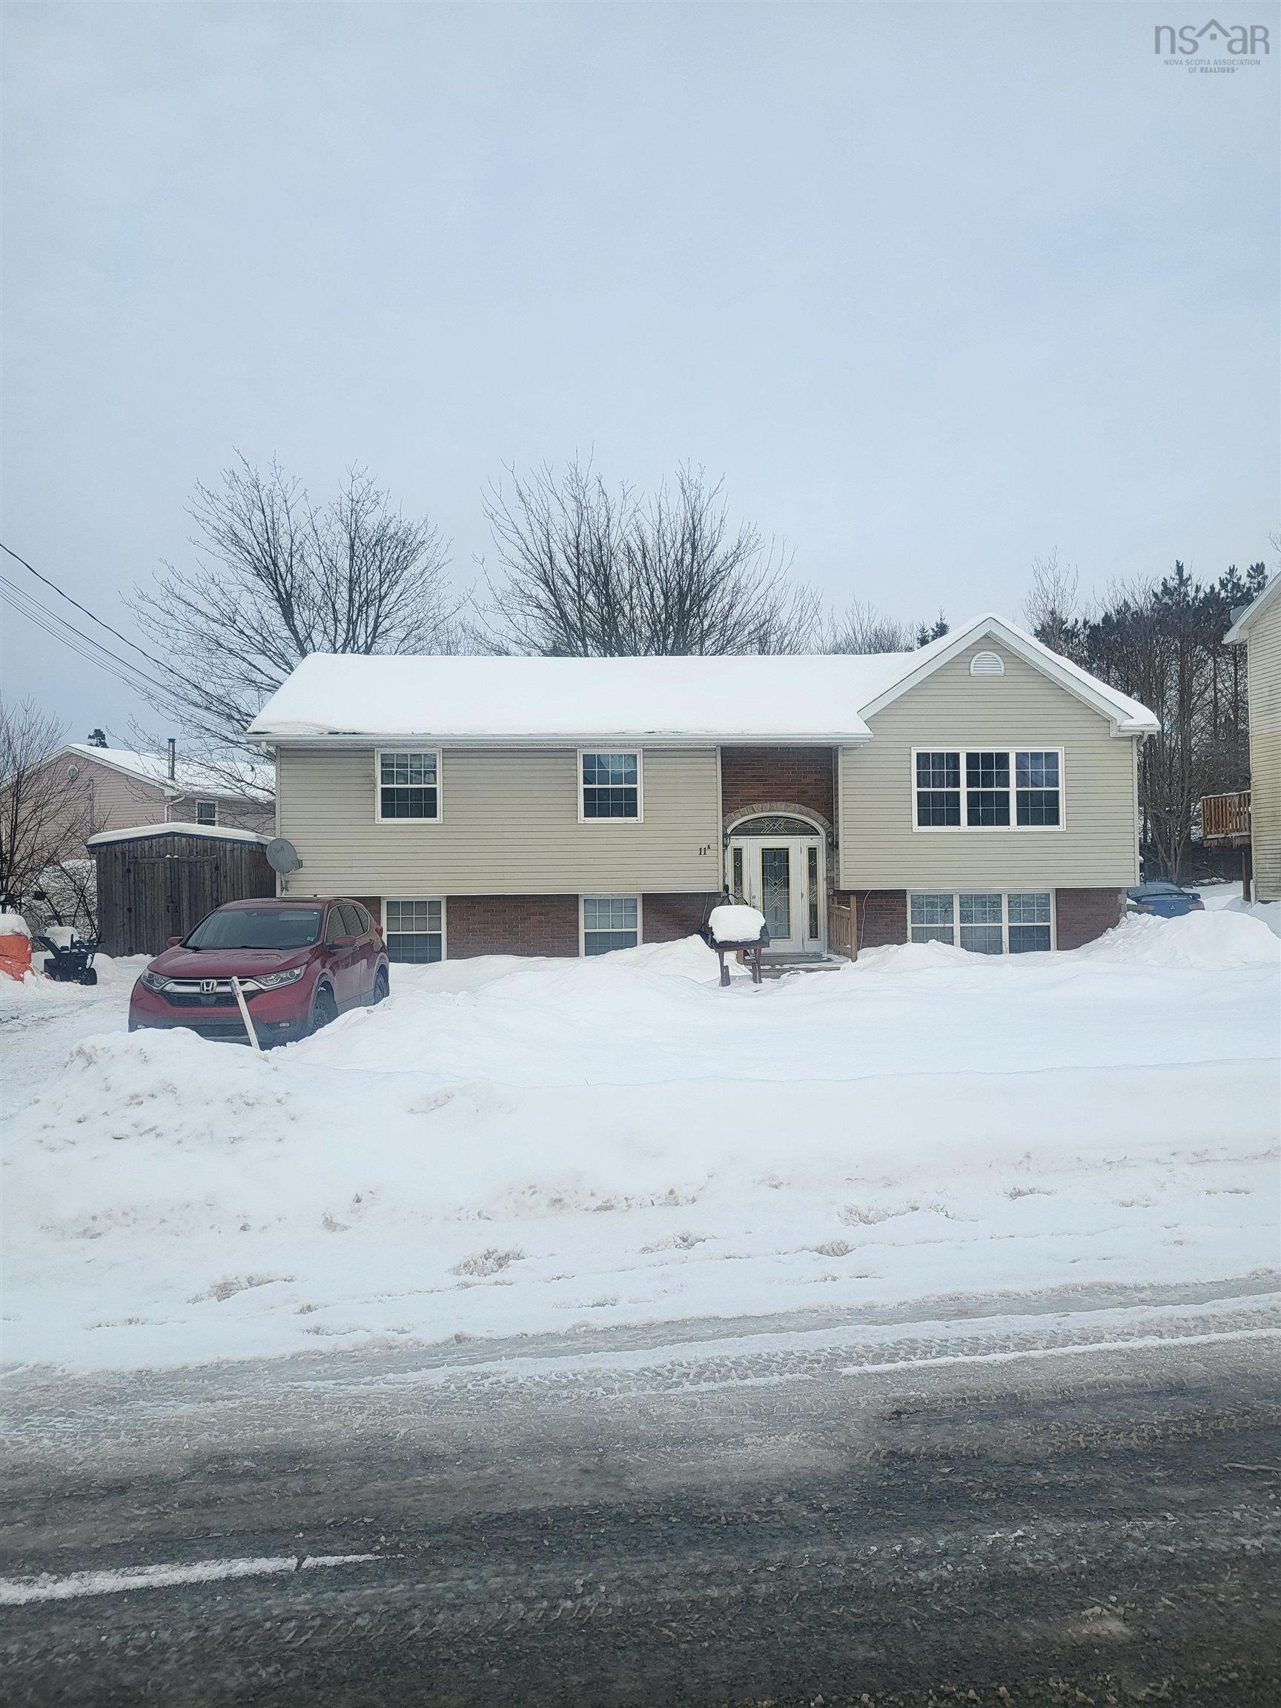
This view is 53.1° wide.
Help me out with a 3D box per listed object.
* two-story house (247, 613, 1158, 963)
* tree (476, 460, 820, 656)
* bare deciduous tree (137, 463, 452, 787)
[{"bbox_3d":[0.952,-0.905,26.193,15.330,6.050,9.700,-1,-1,-4],"label":"two-story house"},{"bbox_3d":[0.286,-4.315,36.324,9.720,13.510,9.230,-1,-1,-4],"label":"tree"},{"bbox_3d":[-9.068,-3.950,33.833,8.740,12.860,8.470,-1,-1,-4],"label":"bare deciduous tree"}]

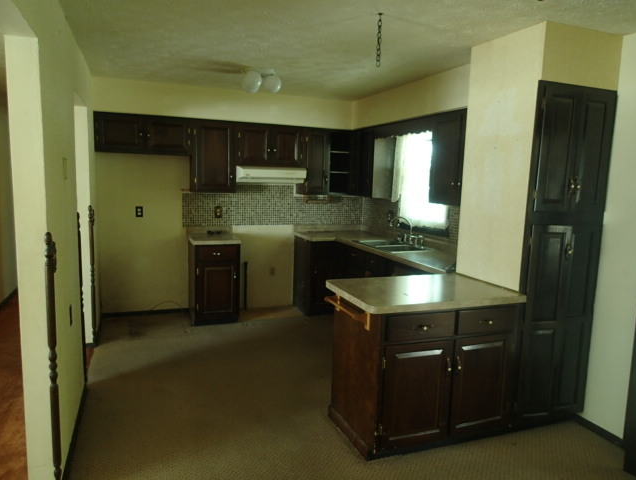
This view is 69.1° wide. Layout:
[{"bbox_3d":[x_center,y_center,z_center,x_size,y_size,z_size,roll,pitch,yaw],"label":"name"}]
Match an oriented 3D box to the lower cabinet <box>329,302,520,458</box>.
[{"bbox_3d":[0.655,0.767,2.953,0.990,0.874,0.566,-1,8,-21],"label":"lower cabinet"}]

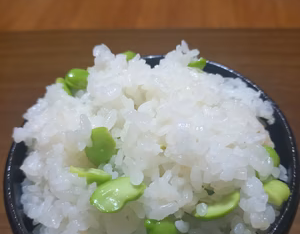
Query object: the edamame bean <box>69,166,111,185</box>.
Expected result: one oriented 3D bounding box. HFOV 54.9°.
[{"bbox_3d":[-0.018,0.018,0.089,0.013,0.004,0.007,0,36,18],"label":"edamame bean"}]

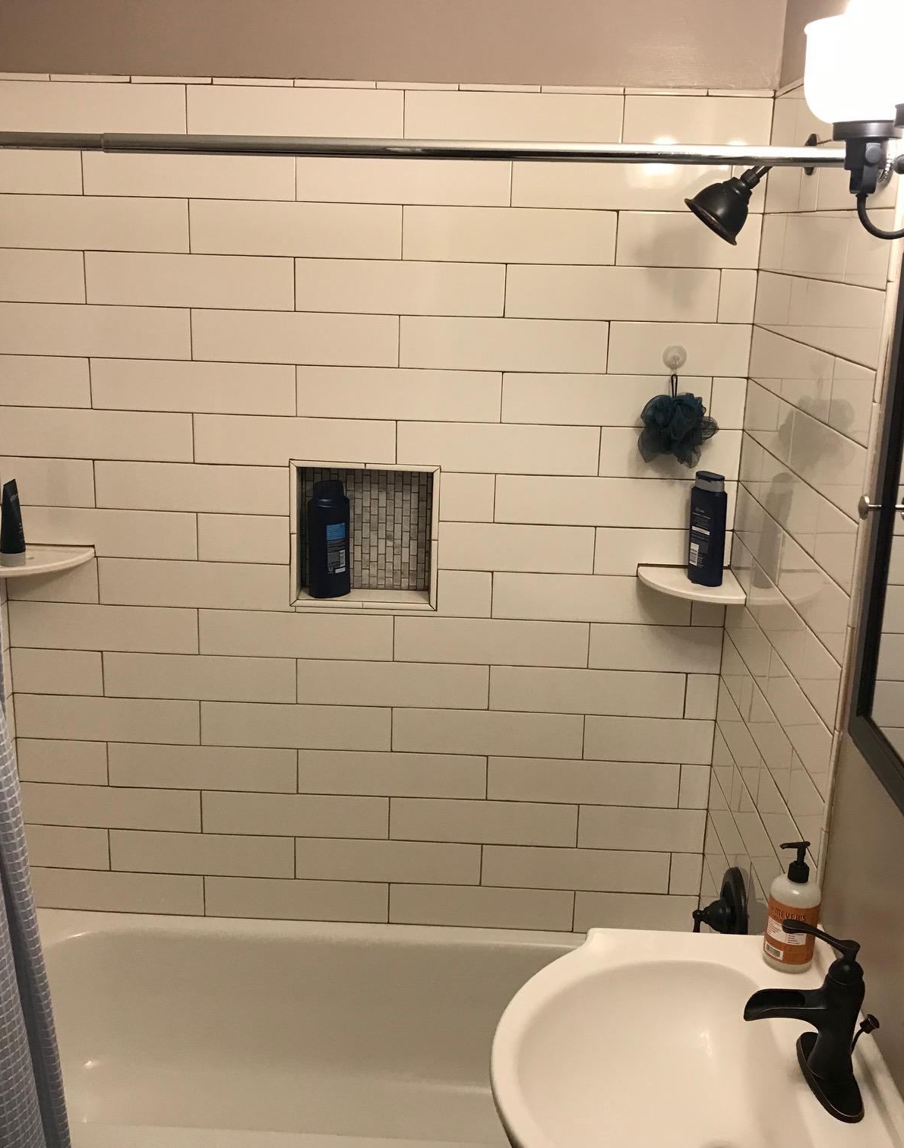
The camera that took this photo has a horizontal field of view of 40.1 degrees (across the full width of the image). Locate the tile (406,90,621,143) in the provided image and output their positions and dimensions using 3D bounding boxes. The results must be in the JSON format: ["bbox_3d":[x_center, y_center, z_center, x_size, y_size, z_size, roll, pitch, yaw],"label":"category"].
[{"bbox_3d":[0.115,-0.843,2.317,0.406,0.101,0.010,2,15,1],"label":"tile"}]

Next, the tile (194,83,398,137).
[{"bbox_3d":[-0.294,-0.859,2.329,0.406,0.100,0.010,2,15,1],"label":"tile"}]

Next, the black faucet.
[{"bbox_3d":[0.429,0.506,1.472,0.163,0.205,0.163,2,15,1],"label":"black faucet"}]

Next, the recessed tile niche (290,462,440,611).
[{"bbox_3d":[-0.177,-0.087,2.568,0.302,0.305,0.096,2,15,1],"label":"recessed tile niche"}]

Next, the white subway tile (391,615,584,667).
[{"bbox_3d":[0.083,0.142,2.574,0.406,0.100,0.010,2,15,1],"label":"white subway tile"}]

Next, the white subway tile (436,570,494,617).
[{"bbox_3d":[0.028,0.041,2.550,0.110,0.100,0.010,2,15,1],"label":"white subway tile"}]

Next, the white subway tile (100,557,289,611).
[{"bbox_3d":[-0.532,0.021,2.565,0.395,0.100,0.009,2,15,1],"label":"white subway tile"}]

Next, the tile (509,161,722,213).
[{"bbox_3d":[0.315,-0.738,2.342,0.406,0.100,0.009,2,15,1],"label":"tile"}]

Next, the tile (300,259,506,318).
[{"bbox_3d":[-0.099,-0.555,2.398,0.406,0.100,0.009,2,15,1],"label":"tile"}]

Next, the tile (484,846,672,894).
[{"bbox_3d":[0.272,0.642,2.700,0.406,0.101,0.010,2,15,1],"label":"tile"}]

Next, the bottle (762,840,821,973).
[{"bbox_3d":[0.472,0.452,1.704,0.070,0.179,0.068,-1,16,-11],"label":"bottle"}]

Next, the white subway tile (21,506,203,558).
[{"bbox_3d":[-0.723,-0.085,2.554,0.402,0.101,0.009,2,15,1],"label":"white subway tile"}]

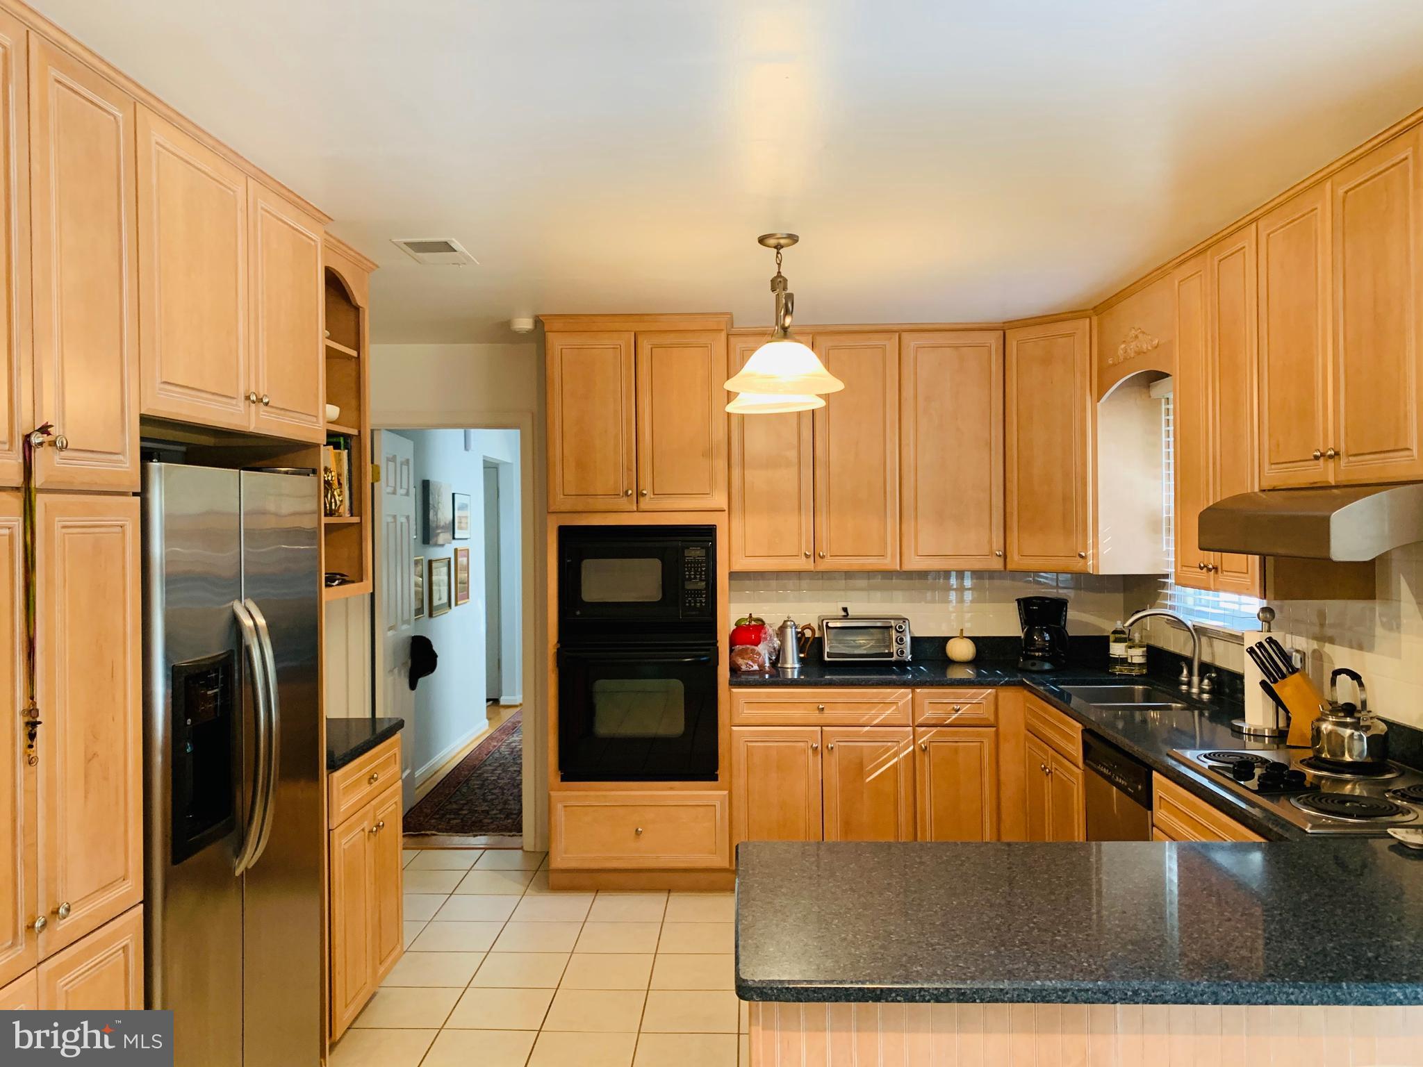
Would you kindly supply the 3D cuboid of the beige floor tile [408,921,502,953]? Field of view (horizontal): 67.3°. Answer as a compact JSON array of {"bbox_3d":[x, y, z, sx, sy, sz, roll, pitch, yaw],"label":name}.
[{"bbox_3d":[-0.970,1.552,4.105,0.306,0.010,0.302,0,1,2],"label":"beige floor tile"}]

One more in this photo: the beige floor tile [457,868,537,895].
[{"bbox_3d":[-0.934,1.528,4.654,0.300,0.012,0.300,0,0,2],"label":"beige floor tile"}]

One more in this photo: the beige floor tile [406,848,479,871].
[{"bbox_3d":[-1.229,1.530,4.969,0.300,0.012,0.300,0,0,2],"label":"beige floor tile"}]

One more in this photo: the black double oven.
[{"bbox_3d":[-0.304,0.502,4.773,0.684,1.085,0.585,0,0,2],"label":"black double oven"}]

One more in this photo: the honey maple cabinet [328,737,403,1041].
[{"bbox_3d":[-1.358,1.083,3.308,0.600,0.837,0.620,0,0,2],"label":"honey maple cabinet"}]

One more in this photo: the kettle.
[{"bbox_3d":[1.677,0.467,2.809,0.200,0.239,0.215,0,0,-13],"label":"kettle"}]

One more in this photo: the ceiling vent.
[{"bbox_3d":[-0.905,-0.923,3.512,0.203,0.015,0.315,0,0,2],"label":"ceiling vent"}]

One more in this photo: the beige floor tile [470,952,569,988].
[{"bbox_3d":[-0.660,1.529,3.729,0.300,0.012,0.300,0,0,2],"label":"beige floor tile"}]

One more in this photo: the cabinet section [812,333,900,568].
[{"bbox_3d":[0.655,-0.365,4.931,0.385,1.058,0.319,0,0,2],"label":"cabinet section"}]

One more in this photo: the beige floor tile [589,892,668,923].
[{"bbox_3d":[-0.338,1.543,4.381,0.306,0.010,0.302,0,1,2],"label":"beige floor tile"}]

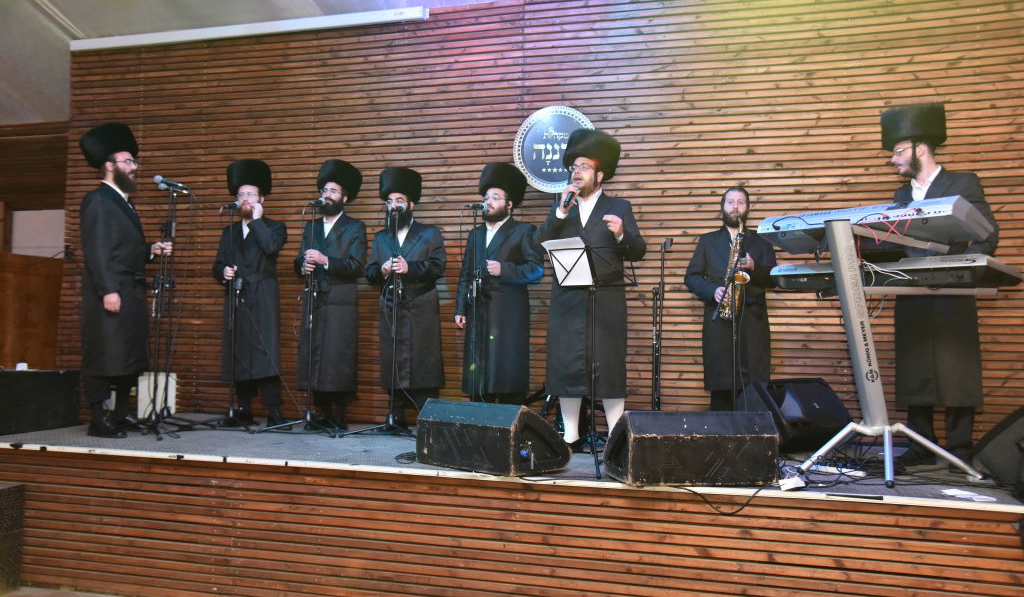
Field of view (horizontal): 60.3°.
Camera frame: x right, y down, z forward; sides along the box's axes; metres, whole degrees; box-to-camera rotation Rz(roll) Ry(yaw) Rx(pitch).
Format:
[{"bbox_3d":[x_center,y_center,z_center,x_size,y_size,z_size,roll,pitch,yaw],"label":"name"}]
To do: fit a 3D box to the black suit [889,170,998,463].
[{"bbox_3d":[2.236,0.071,4.638,0.450,1.490,0.530,3,-3,-40],"label":"black suit"}]

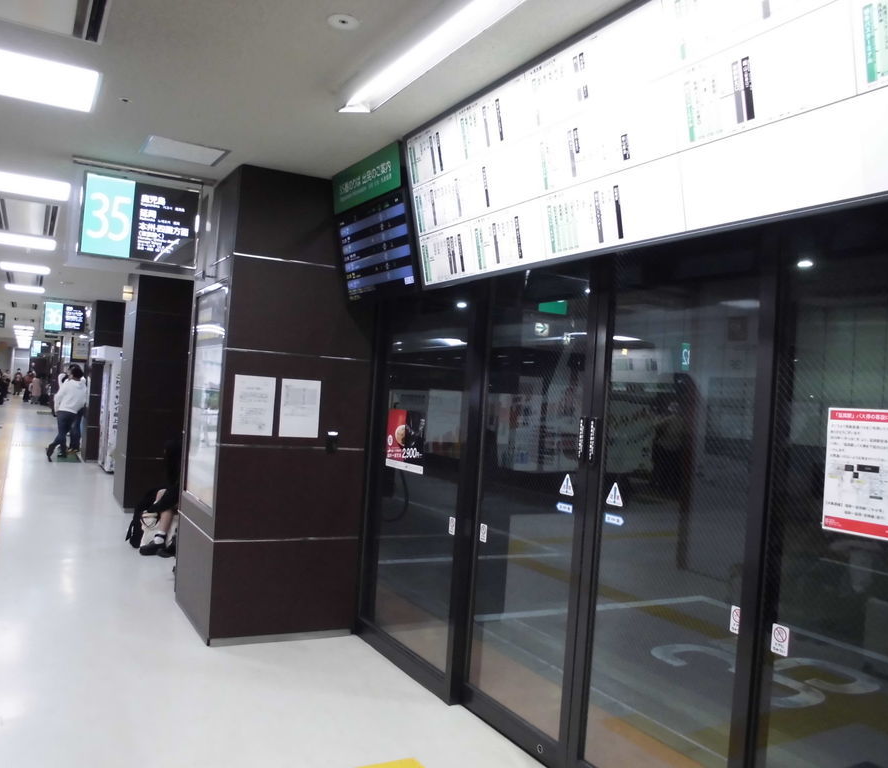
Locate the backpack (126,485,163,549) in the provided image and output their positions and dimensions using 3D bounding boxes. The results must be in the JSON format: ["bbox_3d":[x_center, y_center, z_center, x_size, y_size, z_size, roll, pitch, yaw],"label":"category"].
[{"bbox_3d":[-2.920,1.272,7.409,0.240,0.520,0.320,4,-1,-29],"label":"backpack"}]

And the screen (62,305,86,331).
[{"bbox_3d":[-6.891,-1.211,14.329,0.380,0.490,0.100,4,-1,-29],"label":"screen"}]

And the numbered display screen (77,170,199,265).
[{"bbox_3d":[-1.999,-1.054,5.049,0.715,0.535,0.100,4,-1,-29],"label":"numbered display screen"}]

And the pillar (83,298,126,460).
[{"bbox_3d":[-6.316,-0.029,14.762,0.900,2.960,1.050,4,-1,-29],"label":"pillar"}]

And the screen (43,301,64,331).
[{"bbox_3d":[-7.153,-1.218,14.093,0.283,0.485,0.080,4,-1,-29],"label":"screen"}]

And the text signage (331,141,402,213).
[{"bbox_3d":[-0.444,-1.183,4.504,0.060,0.240,0.905,-6,4,-30],"label":"text signage"}]

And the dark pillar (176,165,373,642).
[{"bbox_3d":[-1.167,0.136,5.358,0.950,2.938,1.050,4,-1,-29],"label":"dark pillar"}]

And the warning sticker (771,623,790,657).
[{"bbox_3d":[1.060,0.806,2.422,0.006,0.091,0.060,4,-1,-30],"label":"warning sticker"}]

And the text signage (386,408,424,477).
[{"bbox_3d":[-0.239,0.347,4.714,0.010,0.362,0.510,4,-1,-30],"label":"text signage"}]

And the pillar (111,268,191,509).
[{"bbox_3d":[-3.535,0.063,9.755,0.900,2.960,1.100,4,-1,-29],"label":"pillar"}]

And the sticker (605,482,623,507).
[{"bbox_3d":[0.701,0.459,3.188,0.006,0.091,0.100,4,-1,-30],"label":"sticker"}]

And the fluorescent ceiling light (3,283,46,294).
[{"bbox_3d":[-7.021,-1.608,12.911,0.585,0.060,0.560,4,-1,-29],"label":"fluorescent ceiling light"}]

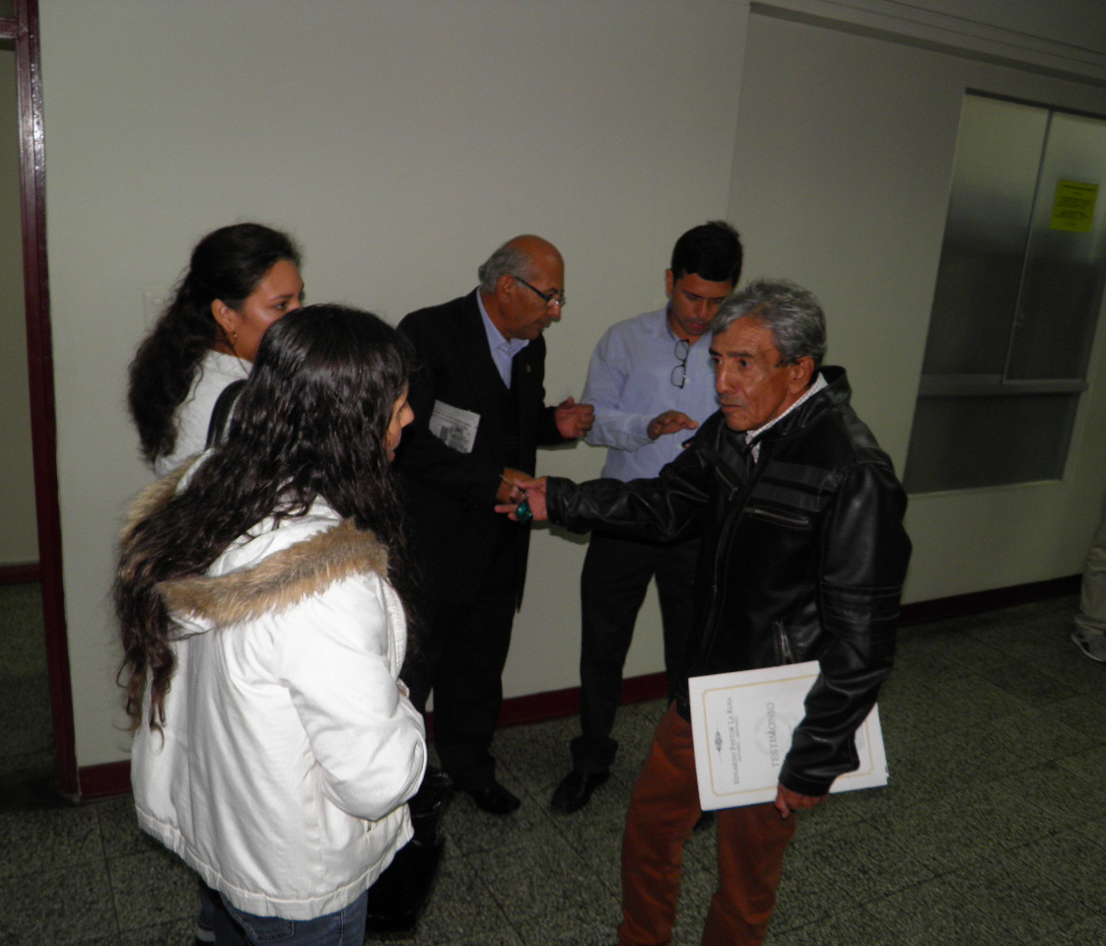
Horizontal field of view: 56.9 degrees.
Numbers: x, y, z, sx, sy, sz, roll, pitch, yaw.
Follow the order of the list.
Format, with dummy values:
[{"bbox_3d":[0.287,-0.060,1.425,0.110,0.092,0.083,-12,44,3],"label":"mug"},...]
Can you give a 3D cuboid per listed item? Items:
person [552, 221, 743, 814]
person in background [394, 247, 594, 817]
[{"bbox_3d":[0.341,0.175,2.930,0.560,1.755,0.480,5,14,3],"label":"person"},{"bbox_3d":[-0.207,0.190,2.873,0.580,1.675,0.540,16,18,40],"label":"person in background"}]

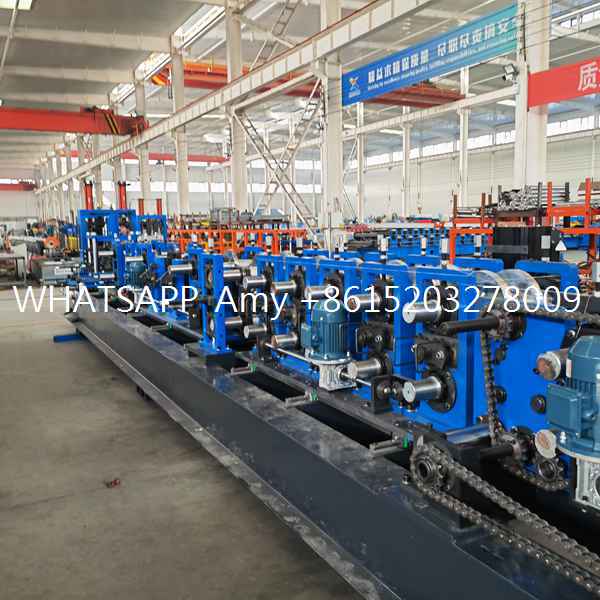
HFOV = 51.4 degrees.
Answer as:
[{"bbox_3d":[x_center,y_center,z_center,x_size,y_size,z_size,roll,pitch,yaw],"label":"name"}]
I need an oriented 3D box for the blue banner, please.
[{"bbox_3d":[3.150,-6.221,16.352,0.040,0.968,7.684,-5,8,-28],"label":"blue banner"}]

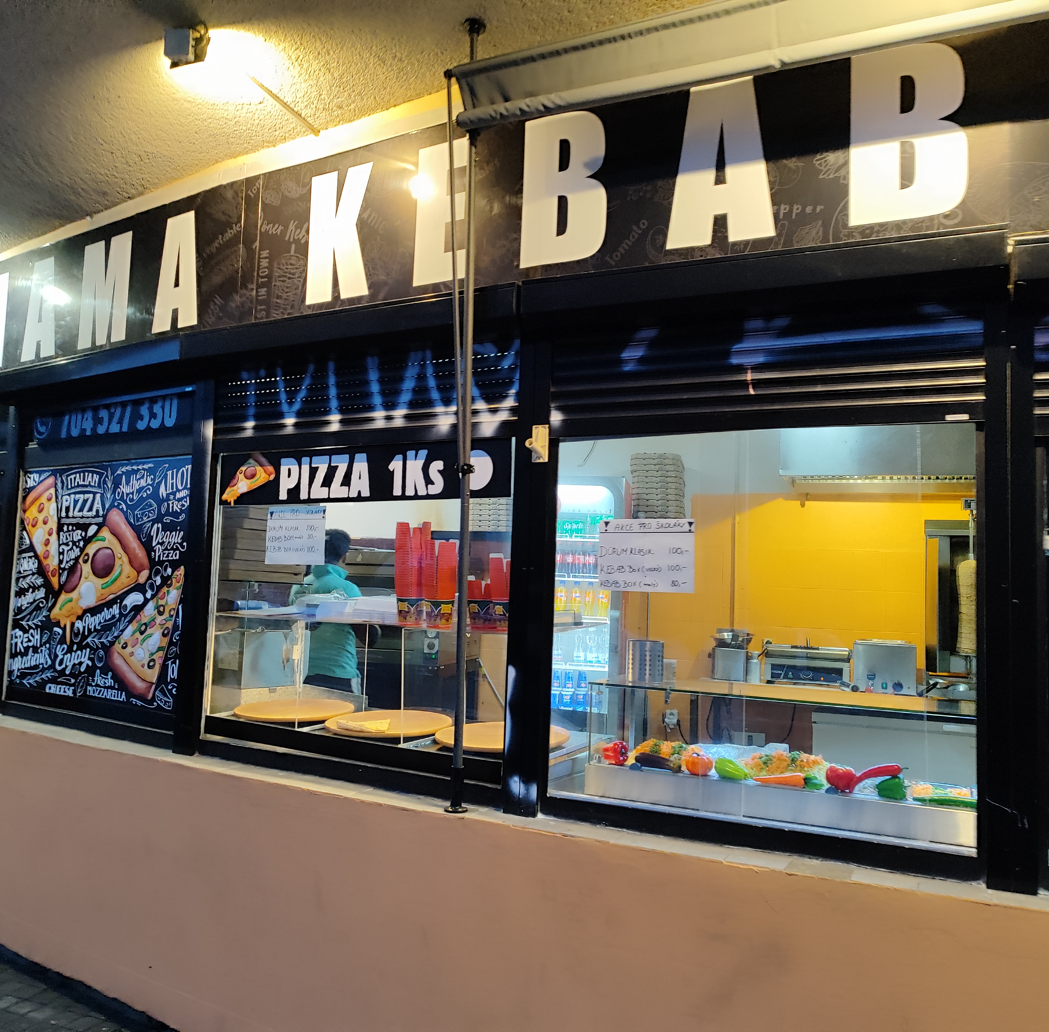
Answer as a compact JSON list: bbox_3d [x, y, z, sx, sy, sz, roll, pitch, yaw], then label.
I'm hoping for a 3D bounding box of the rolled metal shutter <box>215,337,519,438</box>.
[{"bbox_3d":[-0.614,-0.417,3.421,1.400,0.305,0.080,0,-4,31],"label":"rolled metal shutter"}]

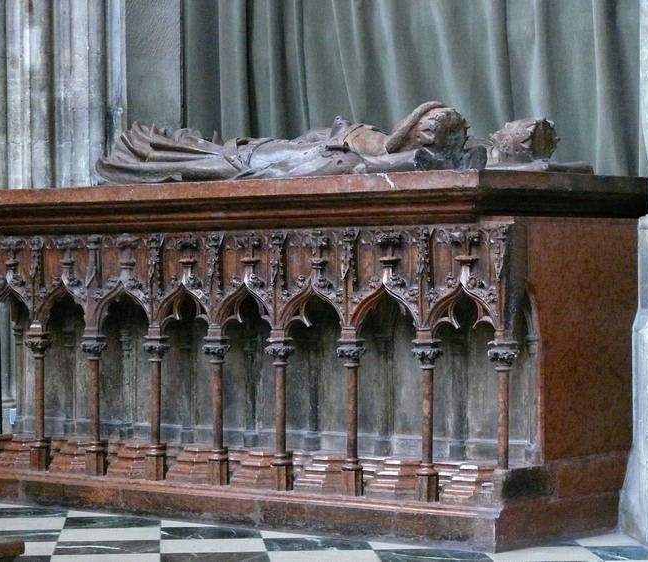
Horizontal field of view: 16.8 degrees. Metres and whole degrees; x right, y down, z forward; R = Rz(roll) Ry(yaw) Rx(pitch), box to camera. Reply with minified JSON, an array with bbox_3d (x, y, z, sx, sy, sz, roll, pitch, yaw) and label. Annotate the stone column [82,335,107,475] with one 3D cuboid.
[{"bbox_3d":[-1.026,0.551,9.825,0.111,0.627,0.111,0,0,0],"label":"stone column"}]

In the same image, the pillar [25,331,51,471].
[{"bbox_3d":[-1.283,0.543,9.904,0.102,0.630,0.102,0,0,41],"label":"pillar"}]

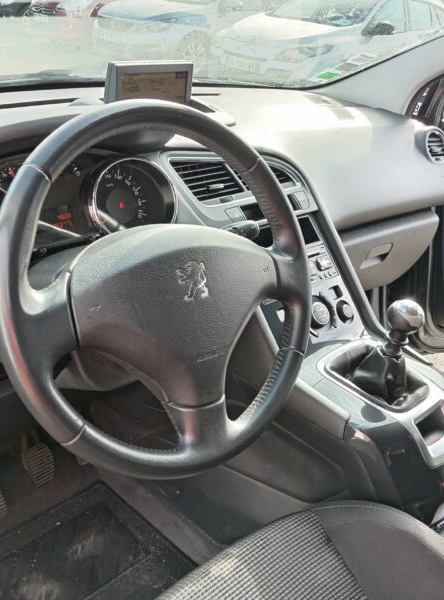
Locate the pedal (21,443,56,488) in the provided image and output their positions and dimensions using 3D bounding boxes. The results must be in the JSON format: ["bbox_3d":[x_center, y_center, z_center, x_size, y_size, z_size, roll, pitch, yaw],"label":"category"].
[{"bbox_3d":[-0.357,0.318,1.120,0.060,0.068,0.028,-22,9,-39],"label":"pedal"}]

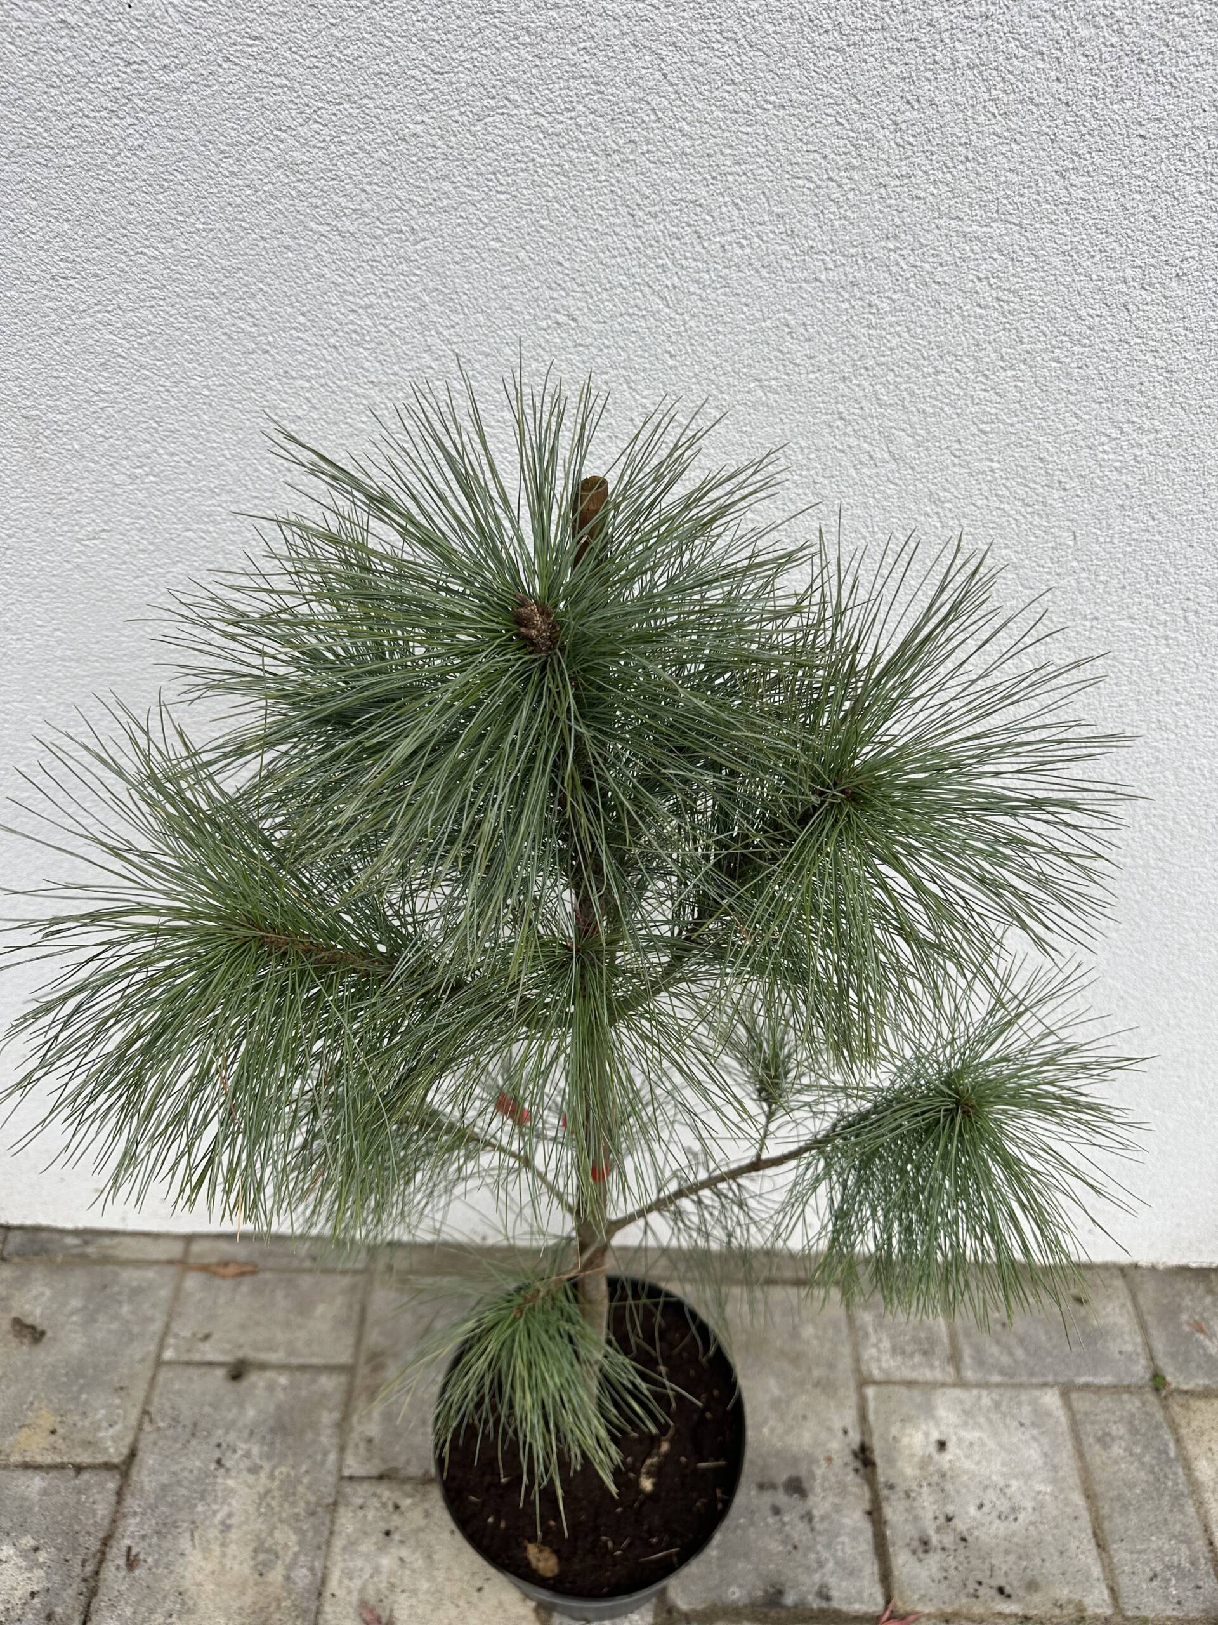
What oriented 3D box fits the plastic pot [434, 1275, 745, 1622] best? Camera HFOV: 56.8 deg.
[{"bbox_3d":[-0.016,0.581,1.004,0.257,0.203,0.257,1,43,-1],"label":"plastic pot"}]

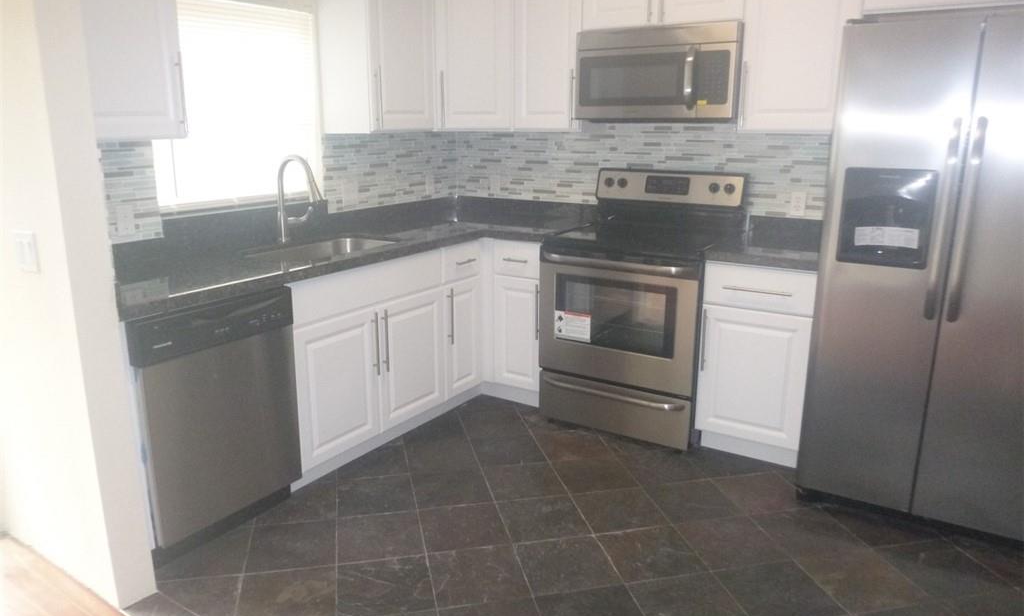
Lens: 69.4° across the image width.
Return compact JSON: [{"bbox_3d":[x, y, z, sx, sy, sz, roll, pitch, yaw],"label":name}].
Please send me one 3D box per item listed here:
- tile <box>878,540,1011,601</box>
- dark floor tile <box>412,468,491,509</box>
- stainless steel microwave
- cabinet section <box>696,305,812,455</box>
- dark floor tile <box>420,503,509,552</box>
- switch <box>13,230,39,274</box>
[{"bbox_3d":[1.443,0.884,2.485,0.303,0.012,0.303,-3,14,-12],"label":"tile"},{"bbox_3d":[-0.242,0.731,2.991,0.298,0.010,0.298,-3,14,-12],"label":"dark floor tile"},{"bbox_3d":[0.736,-1.099,3.518,0.761,0.406,0.405,9,17,31],"label":"stainless steel microwave"},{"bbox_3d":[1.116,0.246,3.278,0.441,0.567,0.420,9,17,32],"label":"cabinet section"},{"bbox_3d":[-0.178,0.813,2.739,0.303,0.012,0.303,-3,14,-12],"label":"dark floor tile"},{"bbox_3d":[-1.385,-0.161,2.099,0.117,0.115,0.010,9,17,31],"label":"switch"}]

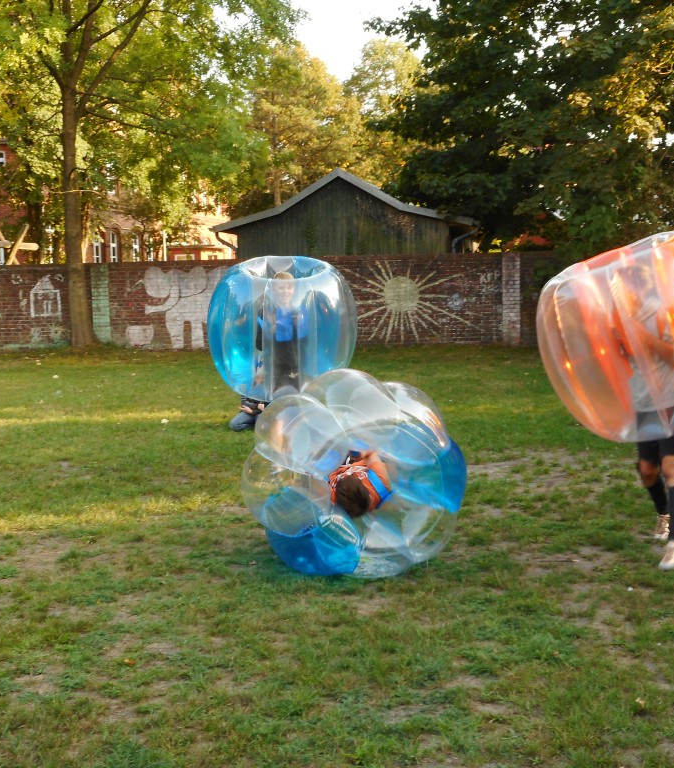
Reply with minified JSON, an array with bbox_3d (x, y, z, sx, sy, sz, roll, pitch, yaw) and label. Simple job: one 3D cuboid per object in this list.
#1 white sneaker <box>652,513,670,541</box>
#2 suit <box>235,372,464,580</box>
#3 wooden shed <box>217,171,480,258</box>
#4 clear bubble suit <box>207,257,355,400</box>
[{"bbox_3d":[1.999,0.871,7.062,0.100,0.115,0.265,1,6,20],"label":"white sneaker"},{"bbox_3d":[0.096,0.489,6.300,1.220,1.180,1.060,-1,6,-2],"label":"suit"},{"bbox_3d":[0.459,-3.338,29.467,6.200,3.900,6.000,0,6,6],"label":"wooden shed"},{"bbox_3d":[-0.435,-0.447,9.200,1.200,1.030,1.200,-1,18,0],"label":"clear bubble suit"}]

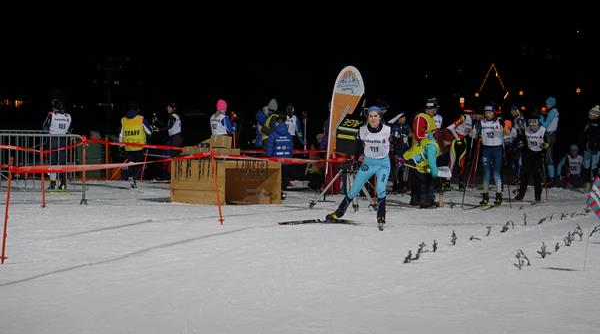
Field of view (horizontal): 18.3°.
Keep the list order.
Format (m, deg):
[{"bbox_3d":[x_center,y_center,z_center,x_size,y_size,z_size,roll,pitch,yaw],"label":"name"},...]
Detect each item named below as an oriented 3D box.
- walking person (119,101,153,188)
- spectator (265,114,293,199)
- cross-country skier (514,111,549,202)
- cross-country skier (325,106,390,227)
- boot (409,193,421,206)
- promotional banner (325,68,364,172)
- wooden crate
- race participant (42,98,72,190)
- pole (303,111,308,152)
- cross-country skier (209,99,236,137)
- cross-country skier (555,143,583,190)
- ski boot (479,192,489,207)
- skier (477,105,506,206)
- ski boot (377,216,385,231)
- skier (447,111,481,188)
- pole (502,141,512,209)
[{"bbox_3d":[-3.235,-0.422,36.678,0.620,1.700,0.500,0,2,6],"label":"walking person"},{"bbox_3d":[-0.357,-0.178,31.700,0.500,1.460,0.400,-1,2,-18],"label":"spectator"},{"bbox_3d":[3.795,-0.164,30.600,0.560,1.460,0.520,0,2,3],"label":"cross-country skier"},{"bbox_3d":[0.770,-0.007,25.000,0.880,1.600,0.650,0,2,2],"label":"cross-country skier"},{"bbox_3d":[1.821,0.510,29.300,0.270,0.200,0.130,1,2,24],"label":"boot"},{"bbox_3d":[0.720,-0.736,30.200,0.650,1.820,0.080,0,2,0],"label":"promotional banner"},{"bbox_3d":[-1.211,0.220,30.740,1.230,0.730,1.330,-1,2,-42],"label":"wooden crate"},{"bbox_3d":[-4.677,-0.429,35.977,0.560,1.750,0.420,0,2,-18],"label":"race participant"},{"bbox_3d":[0.106,-0.279,35.981,0.080,1.450,0.080,0,2,0],"label":"pole"},{"bbox_3d":[-1.414,-0.416,34.500,0.500,1.660,0.450,1,2,37],"label":"cross-country skier"},{"bbox_3d":[5.371,-0.036,37.188,0.520,0.900,0.700,0,2,7],"label":"cross-country skier"},{"bbox_3d":[2.900,0.498,29.497,0.110,0.220,0.280,0,2,18],"label":"ski boot"},{"bbox_3d":[3.016,-0.181,29.400,0.480,1.570,0.420,0,2,9],"label":"skier"},{"bbox_3d":[1.044,0.739,24.200,0.105,0.180,0.270,0,2,-2],"label":"ski boot"},{"bbox_3d":[3.023,-0.303,34.300,0.640,1.450,0.550,0,2,-6],"label":"skier"},{"bbox_3d":[3.215,0.062,28.960,0.070,1.229,0.090,-8,-20,11],"label":"pole"}]

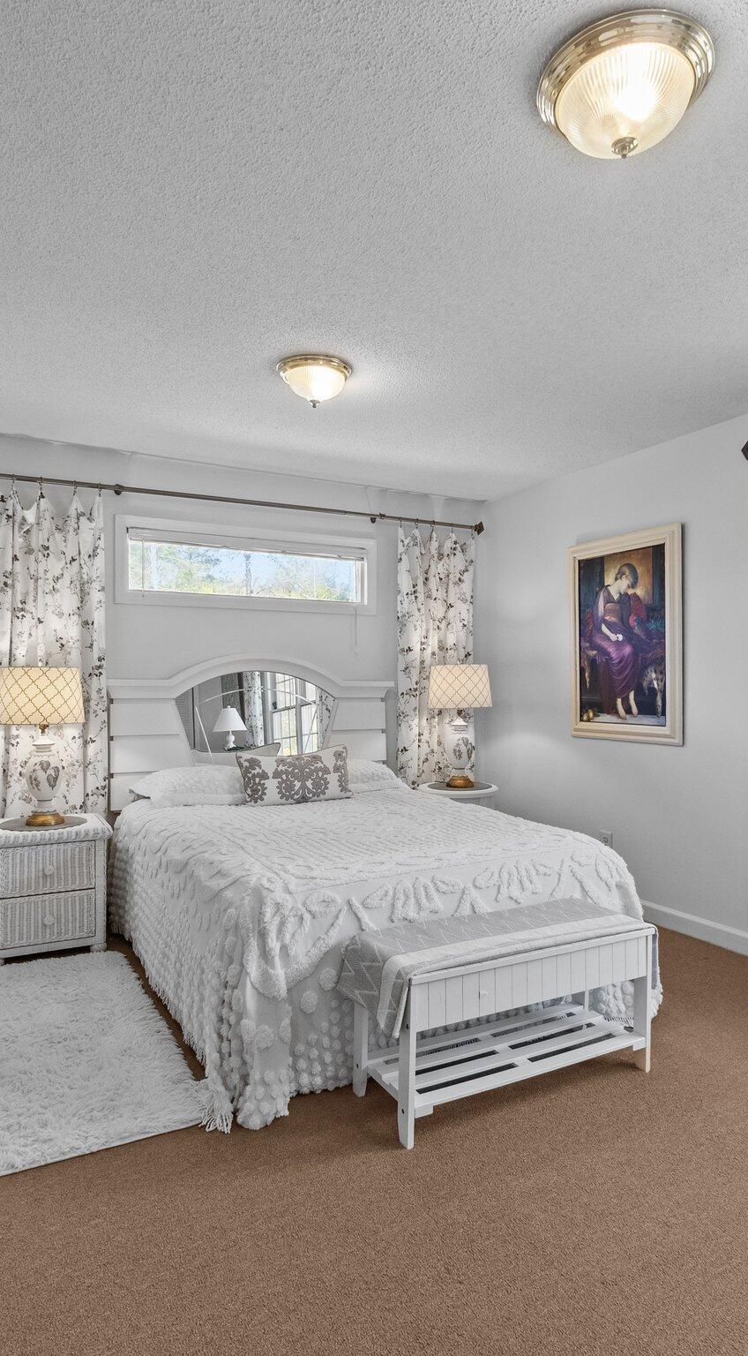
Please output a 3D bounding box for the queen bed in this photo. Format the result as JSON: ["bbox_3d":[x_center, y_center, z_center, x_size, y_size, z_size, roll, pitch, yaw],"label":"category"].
[{"bbox_3d":[-0.147,0.935,3.158,1.640,0.610,1.940,0,0,-27],"label":"queen bed"}]

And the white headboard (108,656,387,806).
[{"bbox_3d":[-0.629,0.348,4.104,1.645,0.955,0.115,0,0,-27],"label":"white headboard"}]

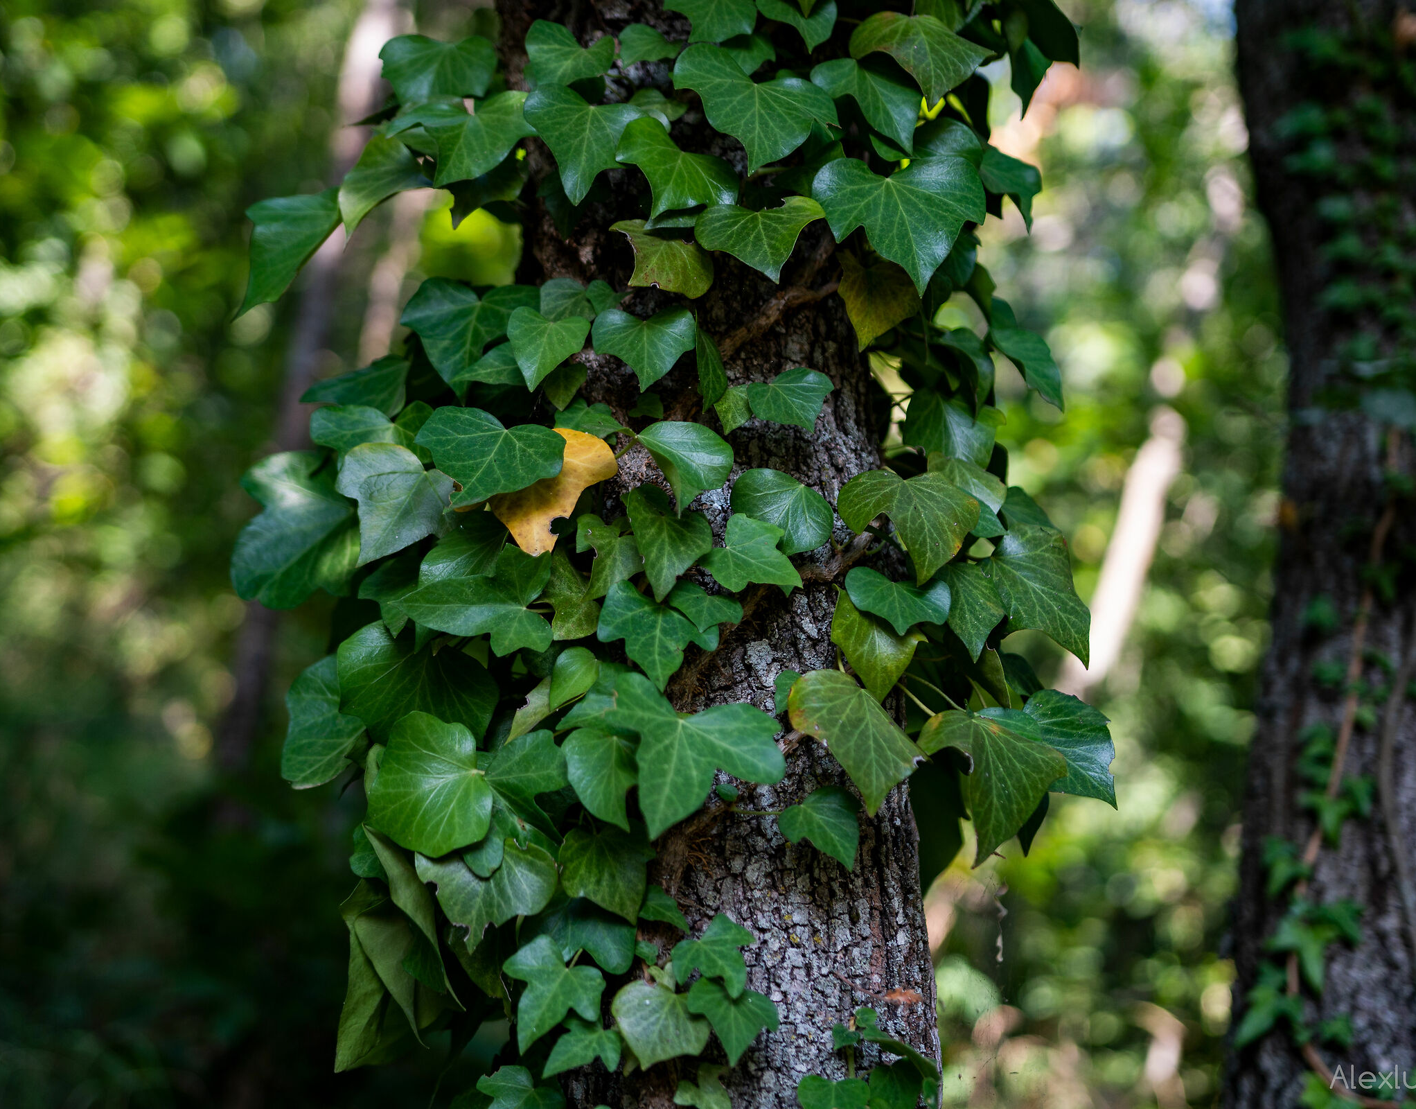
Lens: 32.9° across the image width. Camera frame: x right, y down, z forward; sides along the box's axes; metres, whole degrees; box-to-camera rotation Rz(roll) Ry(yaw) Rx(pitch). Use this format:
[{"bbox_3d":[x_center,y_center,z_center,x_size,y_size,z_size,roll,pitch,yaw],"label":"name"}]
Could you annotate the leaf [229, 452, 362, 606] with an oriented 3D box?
[{"bbox_3d":[-0.223,-0.013,1.310,0.065,0.085,0.022,0,-14,24],"label":"leaf"}]

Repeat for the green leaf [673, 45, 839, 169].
[{"bbox_3d":[0.022,-0.212,1.140,0.079,0.058,0.022,9,-31,8],"label":"green leaf"}]

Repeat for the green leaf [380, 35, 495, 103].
[{"bbox_3d":[-0.144,-0.255,1.275,0.062,0.048,0.020,3,-23,11],"label":"green leaf"}]

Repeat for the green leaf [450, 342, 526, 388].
[{"bbox_3d":[-0.113,-0.099,1.255,0.044,0.029,0.016,6,-20,11],"label":"green leaf"}]

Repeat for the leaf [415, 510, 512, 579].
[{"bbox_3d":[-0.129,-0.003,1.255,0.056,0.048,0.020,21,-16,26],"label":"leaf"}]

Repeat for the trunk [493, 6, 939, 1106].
[{"bbox_3d":[0.006,0.001,1.410,0.212,0.660,0.212,-4,-1,0],"label":"trunk"}]

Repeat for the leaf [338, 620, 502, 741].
[{"bbox_3d":[-0.149,0.066,1.240,0.083,0.067,0.025,6,-20,11],"label":"leaf"}]

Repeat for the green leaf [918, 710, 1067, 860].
[{"bbox_3d":[0.138,0.111,1.160,0.068,0.070,0.024,-1,-22,-5],"label":"green leaf"}]

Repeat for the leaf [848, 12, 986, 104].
[{"bbox_3d":[0.104,-0.240,1.170,0.063,0.051,0.022,0,-33,-10],"label":"leaf"}]

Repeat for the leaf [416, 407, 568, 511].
[{"bbox_3d":[-0.105,-0.046,1.160,0.067,0.052,0.018,0,-24,9],"label":"leaf"}]

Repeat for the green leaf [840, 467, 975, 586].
[{"bbox_3d":[0.088,-0.013,1.060,0.063,0.052,0.022,0,-24,-3],"label":"green leaf"}]

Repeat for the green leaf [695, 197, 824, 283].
[{"bbox_3d":[0.025,-0.151,1.150,0.061,0.042,0.018,-6,-38,1],"label":"green leaf"}]

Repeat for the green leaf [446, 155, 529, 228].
[{"bbox_3d":[-0.104,-0.175,1.130,0.040,0.043,0.022,0,-18,6],"label":"green leaf"}]

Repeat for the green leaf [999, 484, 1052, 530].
[{"bbox_3d":[0.149,-0.017,1.130,0.029,0.031,0.020,0,-18,-18],"label":"green leaf"}]

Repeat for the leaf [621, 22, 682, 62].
[{"bbox_3d":[-0.029,-0.259,1.220,0.032,0.022,0.010,0,-21,6],"label":"leaf"}]

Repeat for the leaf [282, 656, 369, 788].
[{"bbox_3d":[-0.193,0.086,1.240,0.050,0.068,0.016,0,-12,27],"label":"leaf"}]

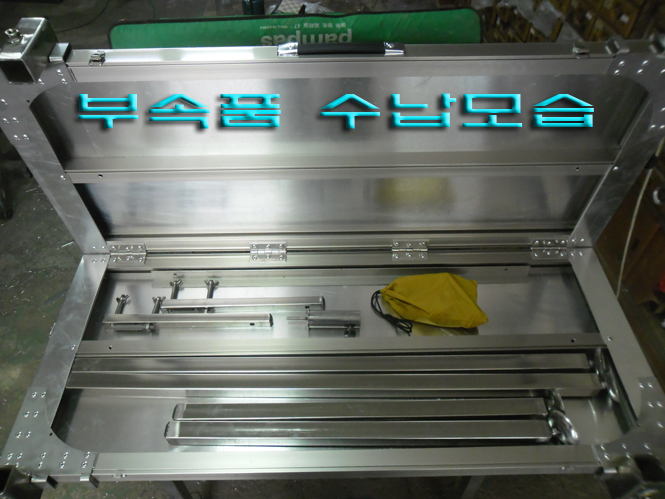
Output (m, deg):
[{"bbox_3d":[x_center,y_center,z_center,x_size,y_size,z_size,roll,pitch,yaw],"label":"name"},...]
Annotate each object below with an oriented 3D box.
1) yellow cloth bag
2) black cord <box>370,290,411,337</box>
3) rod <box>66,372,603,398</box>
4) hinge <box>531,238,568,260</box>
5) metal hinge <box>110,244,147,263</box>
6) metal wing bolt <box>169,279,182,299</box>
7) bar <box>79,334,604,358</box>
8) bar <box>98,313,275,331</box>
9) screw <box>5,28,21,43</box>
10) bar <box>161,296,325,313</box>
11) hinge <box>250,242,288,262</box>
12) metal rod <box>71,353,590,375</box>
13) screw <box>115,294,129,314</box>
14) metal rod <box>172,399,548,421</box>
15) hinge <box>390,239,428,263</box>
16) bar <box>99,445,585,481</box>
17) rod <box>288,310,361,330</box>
[{"bbox_3d":[0.218,0.105,1.101,0.215,0.046,0.110,5,48,4],"label":"yellow cloth bag"},{"bbox_3d":[0.118,0.126,1.041,0.050,0.022,0.106,-26,53,-20],"label":"black cord"},{"bbox_3d":[-0.012,0.245,0.934,0.961,0.033,0.030,0,49,1],"label":"rod"},{"bbox_3d":[0.484,0.001,1.138,0.082,0.034,0.034,-1,48,-1],"label":"hinge"},{"bbox_3d":[-0.448,0.010,1.121,0.080,0.034,0.034,-1,48,-1],"label":"metal hinge"},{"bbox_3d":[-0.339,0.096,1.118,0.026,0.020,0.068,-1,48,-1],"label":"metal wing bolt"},{"bbox_3d":[0.018,0.186,0.983,1.016,0.034,0.035,-1,49,0],"label":"bar"},{"bbox_3d":[-0.298,0.147,1.075,0.343,0.022,0.022,0,48,-1],"label":"bar"},{"bbox_3d":[-0.480,-0.319,0.775,0.020,0.021,0.018,-1,49,0],"label":"screw"},{"bbox_3d":[-0.190,0.118,1.104,0.337,0.021,0.021,-1,48,-2],"label":"bar"},{"bbox_3d":[-0.140,0.007,1.127,0.080,0.034,0.034,-1,48,-1],"label":"hinge"},{"bbox_3d":[-0.002,0.226,0.998,0.980,0.033,0.033,0,48,-1],"label":"metal rod"},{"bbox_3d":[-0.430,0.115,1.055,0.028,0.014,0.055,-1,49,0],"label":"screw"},{"bbox_3d":[0.050,0.295,0.936,0.662,0.033,0.032,-1,48,-1],"label":"metal rod"},{"bbox_3d":[0.166,0.003,1.097,0.078,0.034,0.033,-1,49,0],"label":"hinge"},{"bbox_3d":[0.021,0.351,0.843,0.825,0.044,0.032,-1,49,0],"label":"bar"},{"bbox_3d":[-0.017,0.143,1.031,0.145,0.015,0.040,-1,49,0],"label":"rod"}]

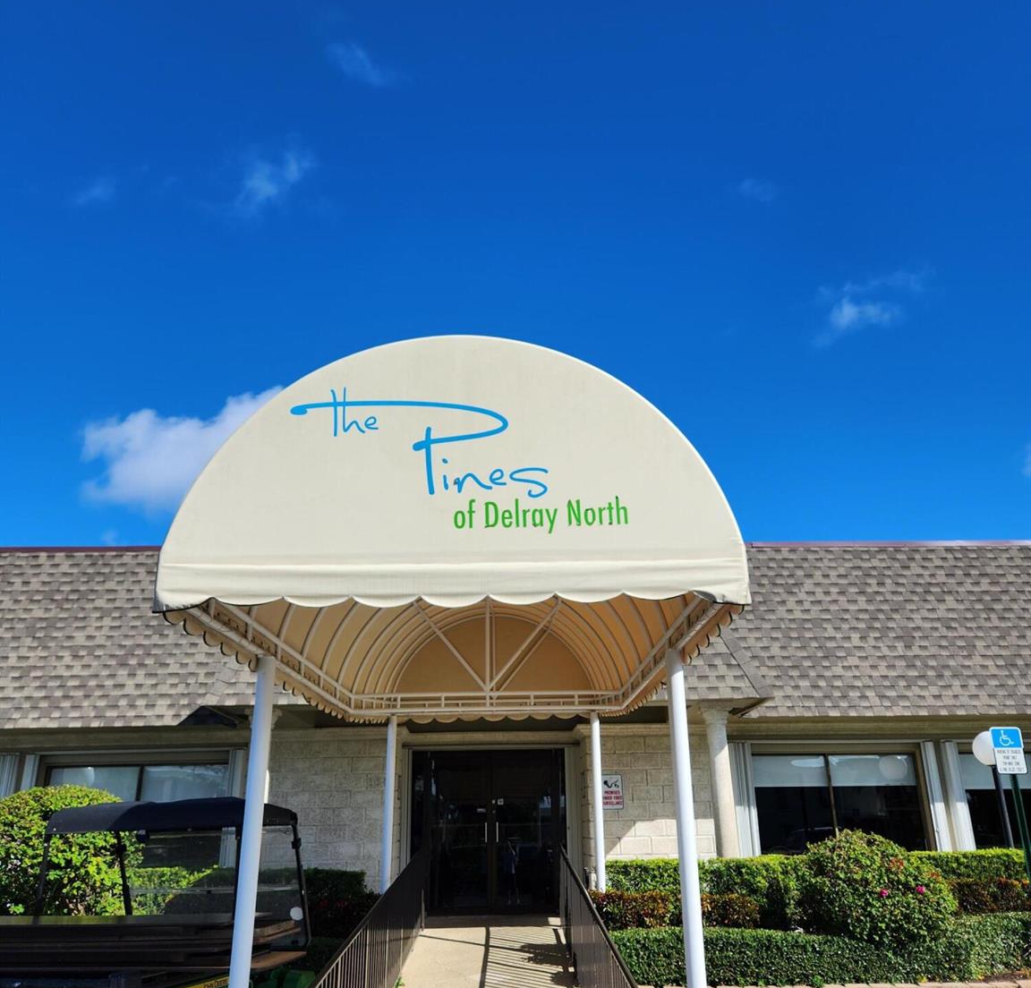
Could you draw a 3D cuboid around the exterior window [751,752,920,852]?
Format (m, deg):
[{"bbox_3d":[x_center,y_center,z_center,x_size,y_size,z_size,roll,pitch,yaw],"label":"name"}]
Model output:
[{"bbox_3d":[4.219,4.096,11.913,2.160,1.400,0.120,-1,-19,0],"label":"exterior window"}]

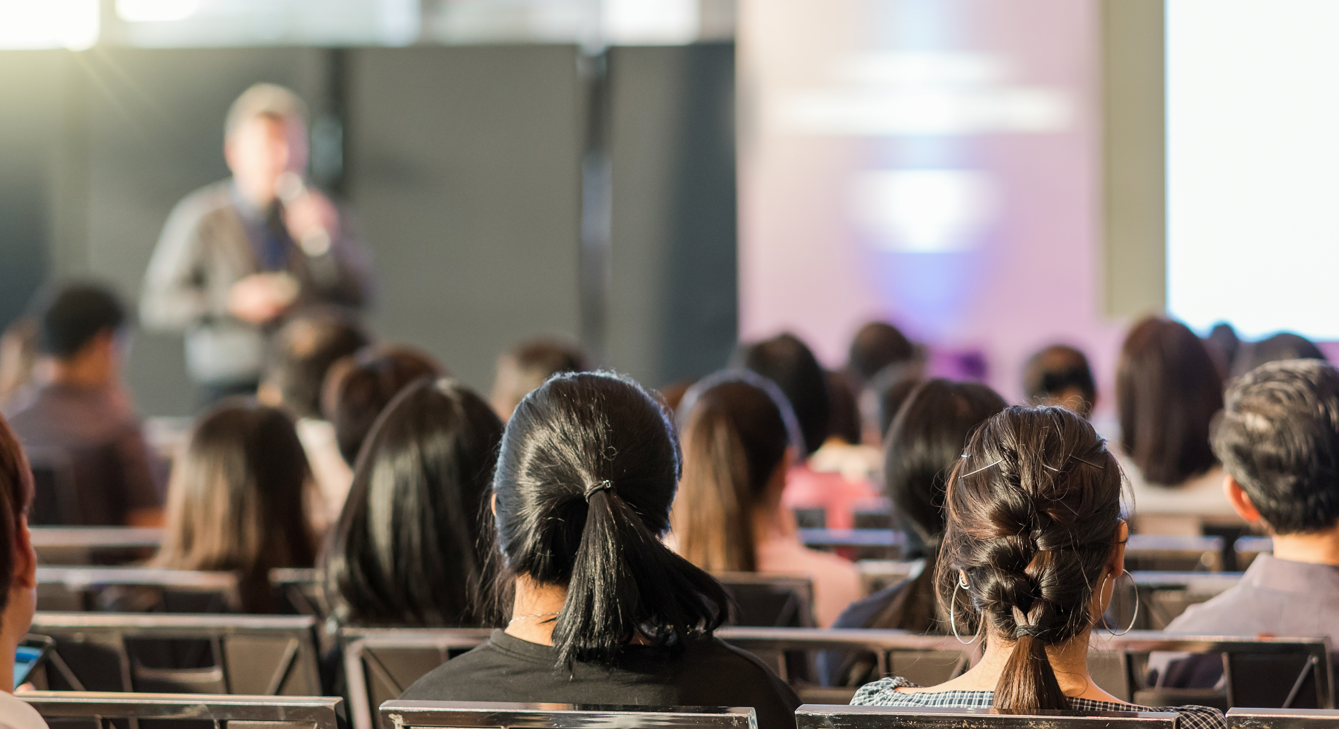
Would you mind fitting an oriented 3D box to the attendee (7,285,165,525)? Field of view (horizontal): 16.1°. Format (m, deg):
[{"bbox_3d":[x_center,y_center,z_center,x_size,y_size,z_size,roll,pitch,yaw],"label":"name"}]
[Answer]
[{"bbox_3d":[-1.430,0.455,12.050,0.480,1.320,0.750,0,1,19],"label":"attendee"}]

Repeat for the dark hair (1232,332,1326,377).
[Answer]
[{"bbox_3d":[1.279,0.055,9.900,0.200,0.245,0.220,0,1,6],"label":"dark hair"}]

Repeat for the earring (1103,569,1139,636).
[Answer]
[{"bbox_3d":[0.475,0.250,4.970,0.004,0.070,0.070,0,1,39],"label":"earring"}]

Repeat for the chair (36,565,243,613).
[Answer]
[{"bbox_3d":[-0.810,0.765,7.650,0.450,0.900,0.570,0,1,13],"label":"chair"}]

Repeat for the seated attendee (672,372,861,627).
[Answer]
[{"bbox_3d":[0.175,0.618,7.500,0.450,1.220,0.730,0,1,14],"label":"seated attendee"}]

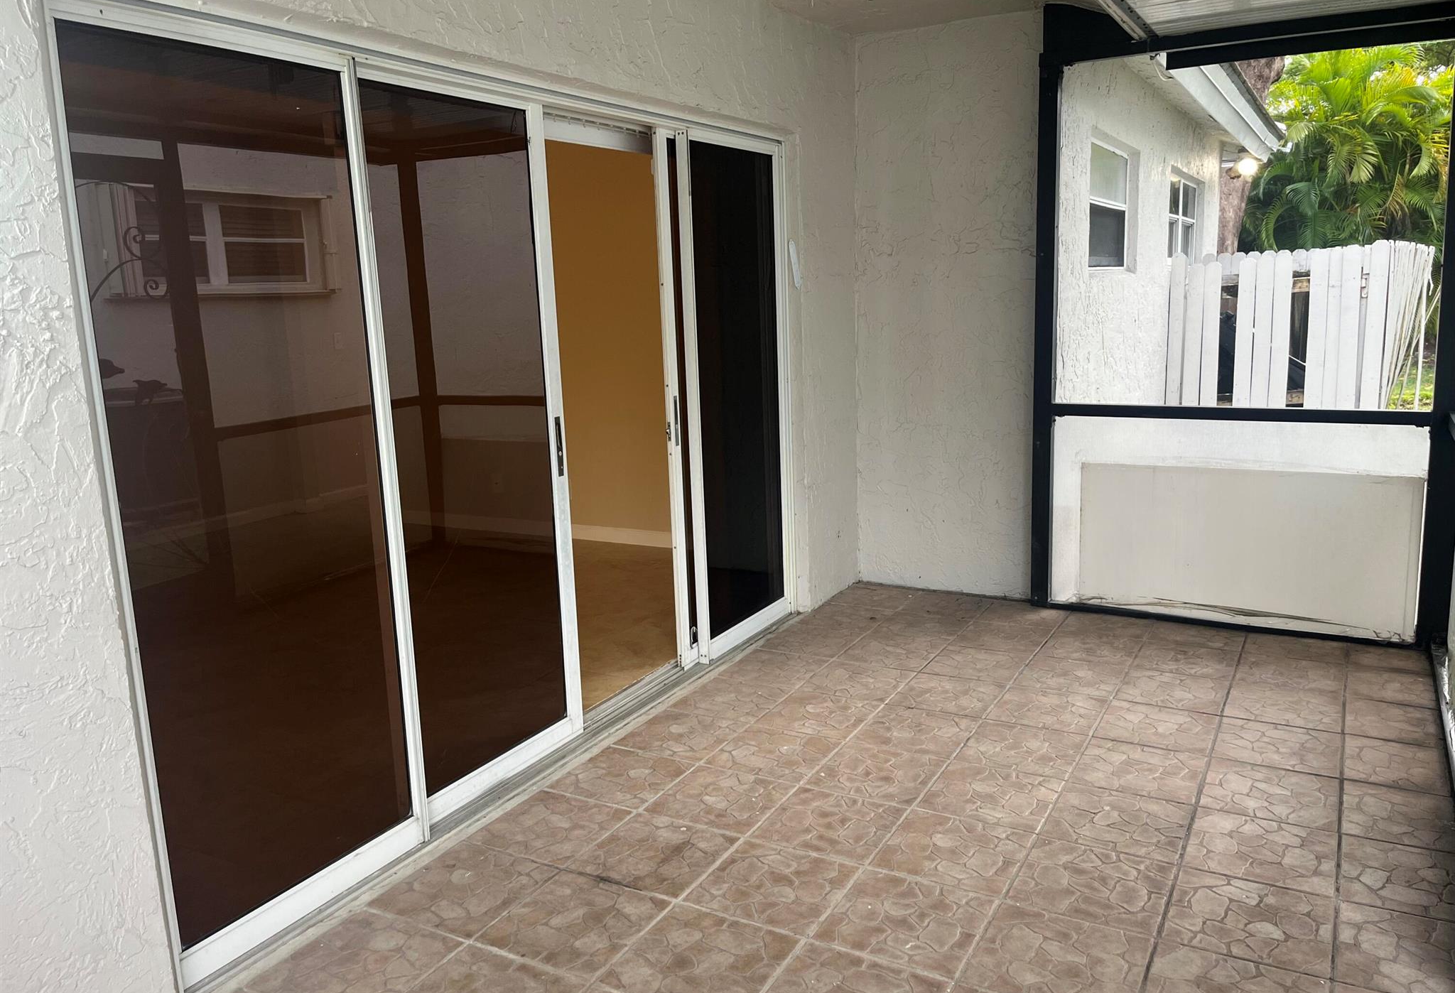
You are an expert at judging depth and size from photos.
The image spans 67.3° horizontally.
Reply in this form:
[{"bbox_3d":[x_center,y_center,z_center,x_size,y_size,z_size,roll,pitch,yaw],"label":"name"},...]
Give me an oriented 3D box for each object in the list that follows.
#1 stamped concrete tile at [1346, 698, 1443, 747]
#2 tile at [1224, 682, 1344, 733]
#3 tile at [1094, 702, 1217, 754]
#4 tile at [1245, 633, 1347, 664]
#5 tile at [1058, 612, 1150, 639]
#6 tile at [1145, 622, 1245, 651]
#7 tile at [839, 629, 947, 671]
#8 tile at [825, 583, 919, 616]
[{"bbox_3d":[2.132,0.730,3.502,0.262,0.020,0.324,4,13,29],"label":"stamped concrete tile"},{"bbox_3d":[1.873,0.719,3.680,0.332,0.025,0.332,4,12,29],"label":"tile"},{"bbox_3d":[1.394,0.760,3.555,0.332,0.025,0.332,4,12,29],"label":"tile"},{"bbox_3d":[2.183,0.591,4.213,0.338,0.020,0.259,4,13,29],"label":"tile"},{"bbox_3d":[1.582,0.547,4.563,0.331,0.020,0.283,4,13,29],"label":"tile"},{"bbox_3d":[1.883,0.569,4.389,0.338,0.020,0.273,4,13,29],"label":"tile"},{"bbox_3d":[0.661,0.631,4.366,0.332,0.025,0.332,4,12,29],"label":"tile"},{"bbox_3d":[0.698,0.479,5.091,0.324,0.020,0.362,4,13,29],"label":"tile"}]

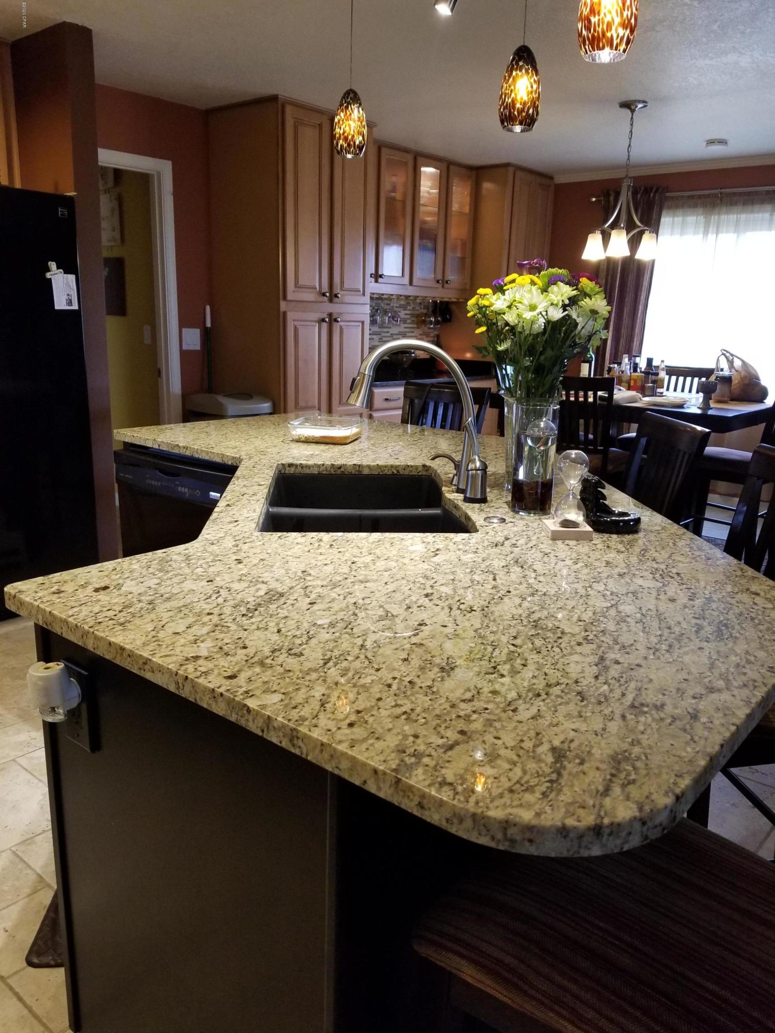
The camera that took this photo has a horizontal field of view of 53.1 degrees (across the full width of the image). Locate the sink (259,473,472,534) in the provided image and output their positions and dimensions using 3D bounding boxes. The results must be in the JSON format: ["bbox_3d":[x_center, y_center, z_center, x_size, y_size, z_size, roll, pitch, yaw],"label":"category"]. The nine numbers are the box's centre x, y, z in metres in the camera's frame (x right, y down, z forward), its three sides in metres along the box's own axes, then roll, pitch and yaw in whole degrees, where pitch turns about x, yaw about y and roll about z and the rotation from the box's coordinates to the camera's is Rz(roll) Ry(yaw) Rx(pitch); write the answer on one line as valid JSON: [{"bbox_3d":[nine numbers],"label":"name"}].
[{"bbox_3d":[-0.077,0.070,2.184,0.530,0.230,0.790,1,15,-5],"label":"sink"}]

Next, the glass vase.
[{"bbox_3d":[0.376,-0.150,2.001,0.107,0.272,0.107,2,15,0],"label":"glass vase"}]

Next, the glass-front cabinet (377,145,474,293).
[{"bbox_3d":[0.141,-2.098,5.664,0.320,0.930,1.190,14,20,38],"label":"glass-front cabinet"}]

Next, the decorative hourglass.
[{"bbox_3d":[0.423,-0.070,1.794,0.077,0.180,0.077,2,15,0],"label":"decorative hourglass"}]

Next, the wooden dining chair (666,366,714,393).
[{"bbox_3d":[1.973,-0.485,5.412,0.460,1.063,0.550,11,17,29],"label":"wooden dining chair"}]

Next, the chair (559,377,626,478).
[{"bbox_3d":[1.183,-0.361,4.868,0.460,1.055,0.550,8,16,21],"label":"chair"}]

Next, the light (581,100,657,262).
[{"bbox_3d":[1.217,-1.714,3.981,0.390,0.745,0.380,2,15,0],"label":"light"}]

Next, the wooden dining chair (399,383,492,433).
[{"bbox_3d":[0.121,-0.076,3.686,0.460,1.055,0.550,12,18,32],"label":"wooden dining chair"}]

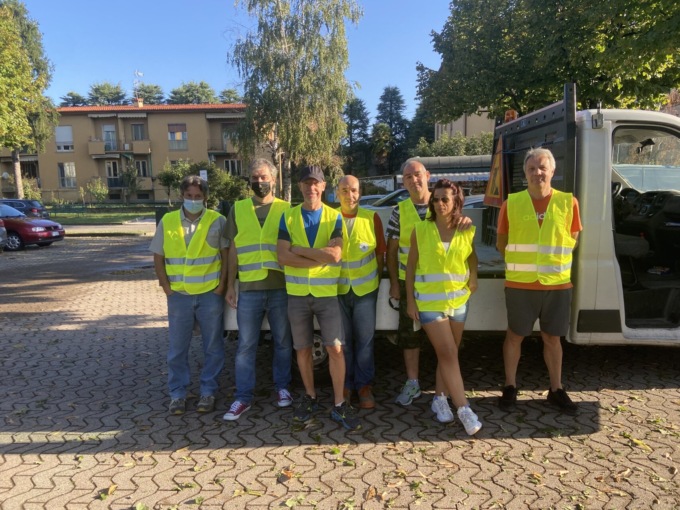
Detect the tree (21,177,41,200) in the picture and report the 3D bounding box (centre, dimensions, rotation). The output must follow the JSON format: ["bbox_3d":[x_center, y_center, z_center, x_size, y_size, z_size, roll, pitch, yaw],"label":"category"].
[{"bbox_3d":[-20.538,-4.294,34.000,1.300,1.700,1.300,-1,7,0],"label":"tree"}]

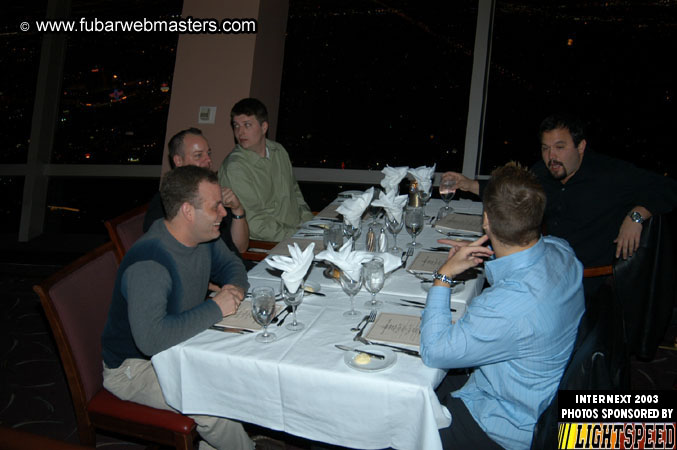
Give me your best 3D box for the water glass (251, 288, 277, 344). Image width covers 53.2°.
[{"bbox_3d":[-0.246,0.299,2.256,0.078,0.175,0.078,-1,17,0],"label":"water glass"}]

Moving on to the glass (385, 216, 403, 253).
[{"bbox_3d":[0.265,0.029,3.094,0.081,0.180,0.081,5,18,17],"label":"glass"}]

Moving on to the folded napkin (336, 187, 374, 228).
[{"bbox_3d":[0.074,-0.076,2.974,0.162,0.177,0.120,0,17,1],"label":"folded napkin"}]

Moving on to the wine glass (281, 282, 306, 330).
[{"bbox_3d":[-0.148,0.260,2.252,0.076,0.178,0.076,-4,19,-4],"label":"wine glass"}]

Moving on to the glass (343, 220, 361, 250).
[{"bbox_3d":[0.070,0.055,3.012,0.081,0.182,0.081,5,18,17],"label":"glass"}]

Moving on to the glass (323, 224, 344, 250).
[{"bbox_3d":[-0.019,0.087,2.926,0.079,0.174,0.079,5,18,17],"label":"glass"}]

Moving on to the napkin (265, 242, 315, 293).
[{"bbox_3d":[-0.165,0.145,2.301,0.167,0.167,0.120,-2,17,-4],"label":"napkin"}]

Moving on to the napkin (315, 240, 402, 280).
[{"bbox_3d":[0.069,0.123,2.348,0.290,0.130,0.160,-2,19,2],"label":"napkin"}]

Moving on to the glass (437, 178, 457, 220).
[{"bbox_3d":[0.548,-0.161,3.408,0.080,0.170,0.080,1,19,9],"label":"glass"}]

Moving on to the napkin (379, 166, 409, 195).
[{"bbox_3d":[0.297,-0.229,3.534,0.141,0.148,0.110,1,17,5],"label":"napkin"}]

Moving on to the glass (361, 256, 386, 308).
[{"bbox_3d":[0.125,0.205,2.393,0.079,0.170,0.079,-1,19,3],"label":"glass"}]

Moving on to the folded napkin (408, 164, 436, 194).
[{"bbox_3d":[0.404,-0.219,3.251,0.140,0.135,0.115,0,19,7],"label":"folded napkin"}]

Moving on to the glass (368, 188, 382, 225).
[{"bbox_3d":[0.174,-0.083,3.224,0.079,0.170,0.079,-1,19,3],"label":"glass"}]

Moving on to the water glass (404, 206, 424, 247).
[{"bbox_3d":[0.331,0.008,2.941,0.080,0.170,0.080,0,19,6],"label":"water glass"}]

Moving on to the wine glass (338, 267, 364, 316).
[{"bbox_3d":[0.051,0.237,2.430,0.081,0.184,0.081,5,18,17],"label":"wine glass"}]

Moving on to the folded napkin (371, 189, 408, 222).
[{"bbox_3d":[0.215,-0.080,2.850,0.160,0.135,0.120,-1,19,4],"label":"folded napkin"}]

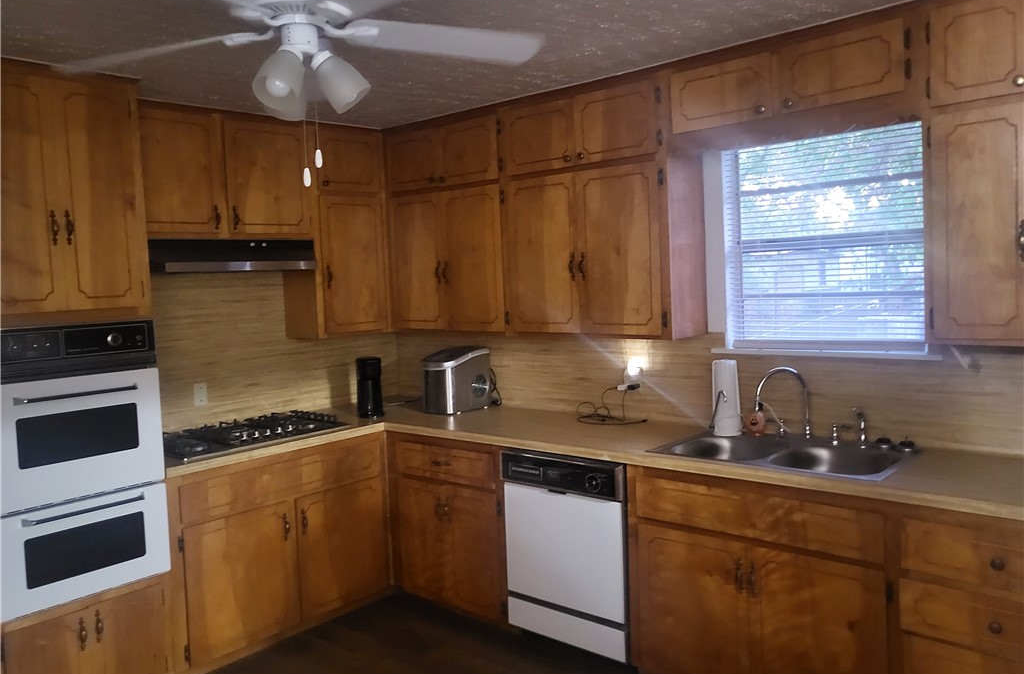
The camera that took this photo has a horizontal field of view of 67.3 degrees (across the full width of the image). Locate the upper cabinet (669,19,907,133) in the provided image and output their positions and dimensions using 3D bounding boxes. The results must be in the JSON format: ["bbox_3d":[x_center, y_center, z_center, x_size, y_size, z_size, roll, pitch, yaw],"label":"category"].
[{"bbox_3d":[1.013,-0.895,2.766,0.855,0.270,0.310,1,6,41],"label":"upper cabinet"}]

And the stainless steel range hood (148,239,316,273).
[{"bbox_3d":[-1.339,-0.366,3.539,0.315,0.142,0.835,1,6,41],"label":"stainless steel range hood"}]

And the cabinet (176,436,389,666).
[{"bbox_3d":[-1.191,0.918,3.656,0.615,0.832,1.090,1,5,39],"label":"cabinet"}]

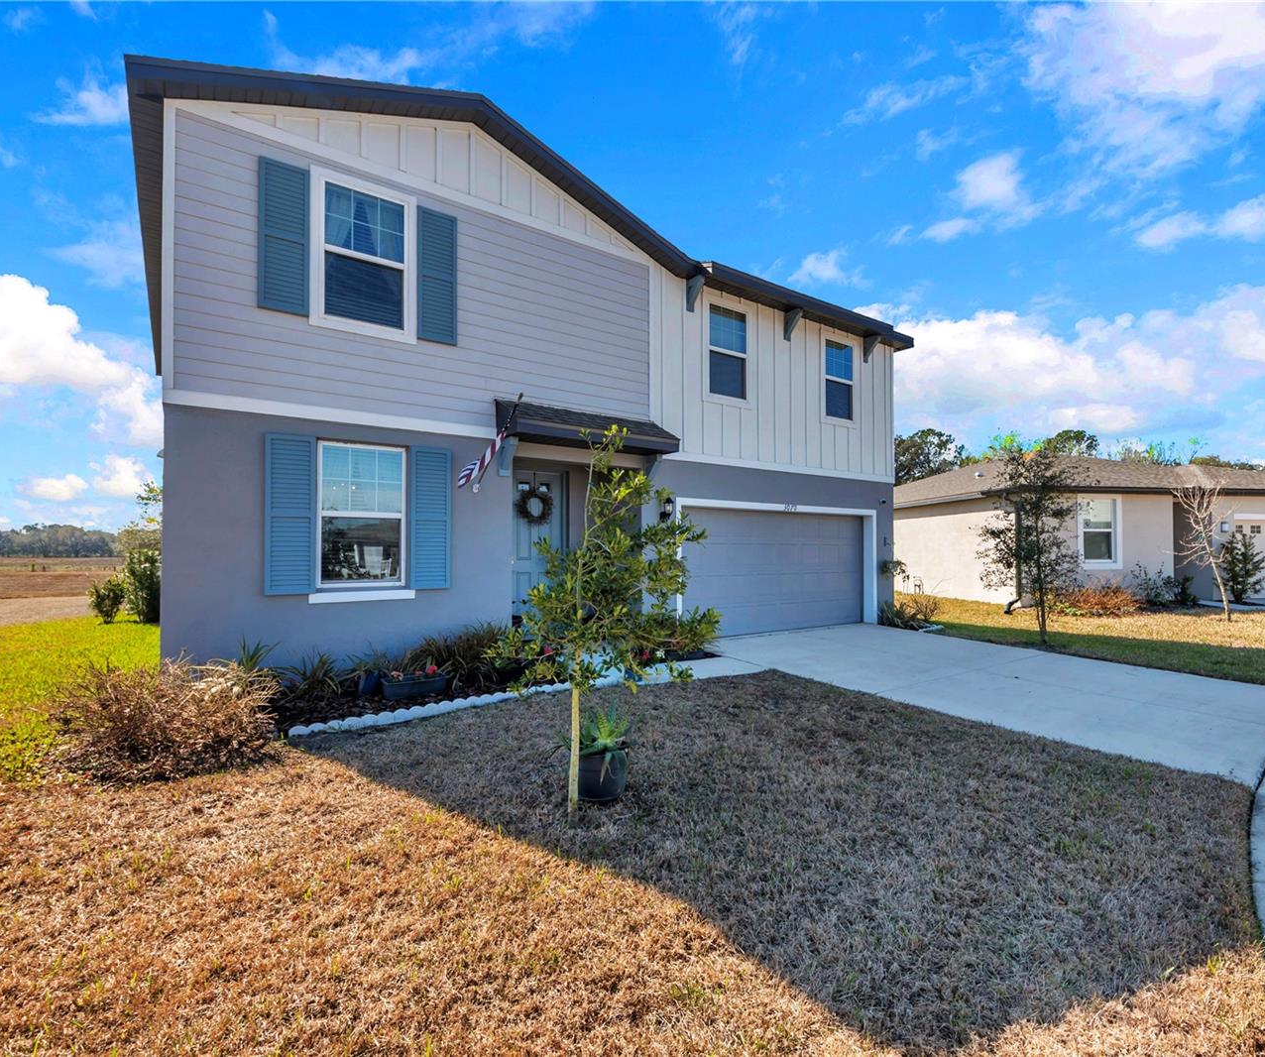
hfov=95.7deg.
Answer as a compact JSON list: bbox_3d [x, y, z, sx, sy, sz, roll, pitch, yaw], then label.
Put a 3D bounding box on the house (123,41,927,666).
[{"bbox_3d":[-2.474,-1.726,13.386,12.600,7.650,12.000,1,-2,-33],"label":"house"}]

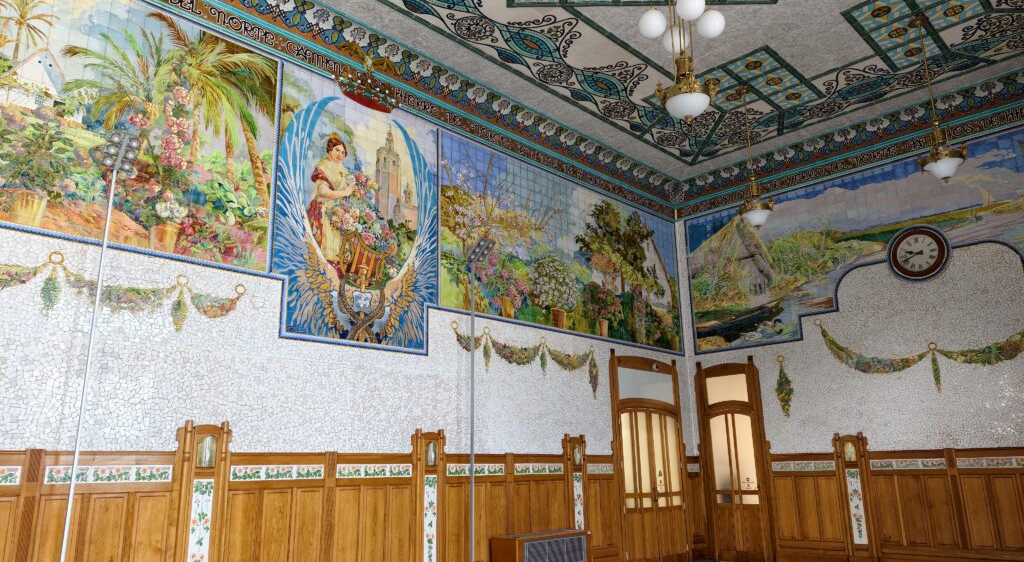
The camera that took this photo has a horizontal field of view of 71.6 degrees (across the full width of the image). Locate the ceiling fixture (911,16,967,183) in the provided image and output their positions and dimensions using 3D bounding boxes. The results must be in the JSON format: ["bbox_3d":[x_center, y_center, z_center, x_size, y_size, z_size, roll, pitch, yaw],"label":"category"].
[{"bbox_3d":[4.869,-2.110,8.228,0.500,2.073,0.500,-15,-21,42],"label":"ceiling fixture"}]

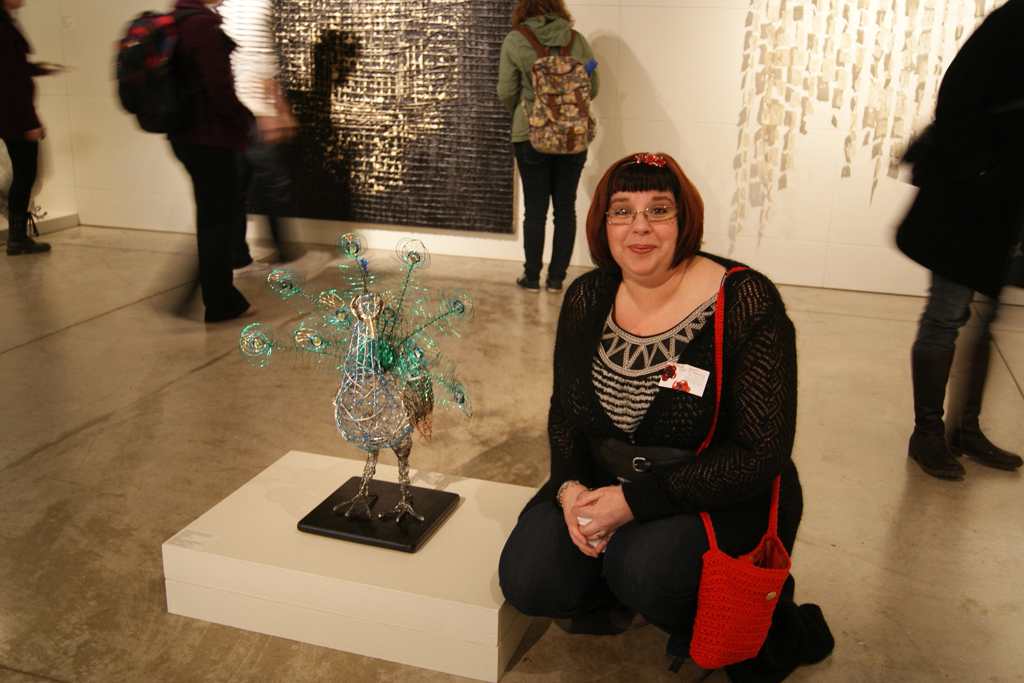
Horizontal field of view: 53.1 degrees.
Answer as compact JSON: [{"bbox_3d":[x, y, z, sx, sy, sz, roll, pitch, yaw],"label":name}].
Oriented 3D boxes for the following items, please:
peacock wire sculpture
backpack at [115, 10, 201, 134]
[{"bbox_3d":[-0.361,0.080,2.481,0.610,0.685,0.300,7,18,16],"label":"peacock wire sculpture"},{"bbox_3d":[-1.518,-1.151,4.372,0.240,0.490,0.320,-12,22,-38],"label":"backpack"}]

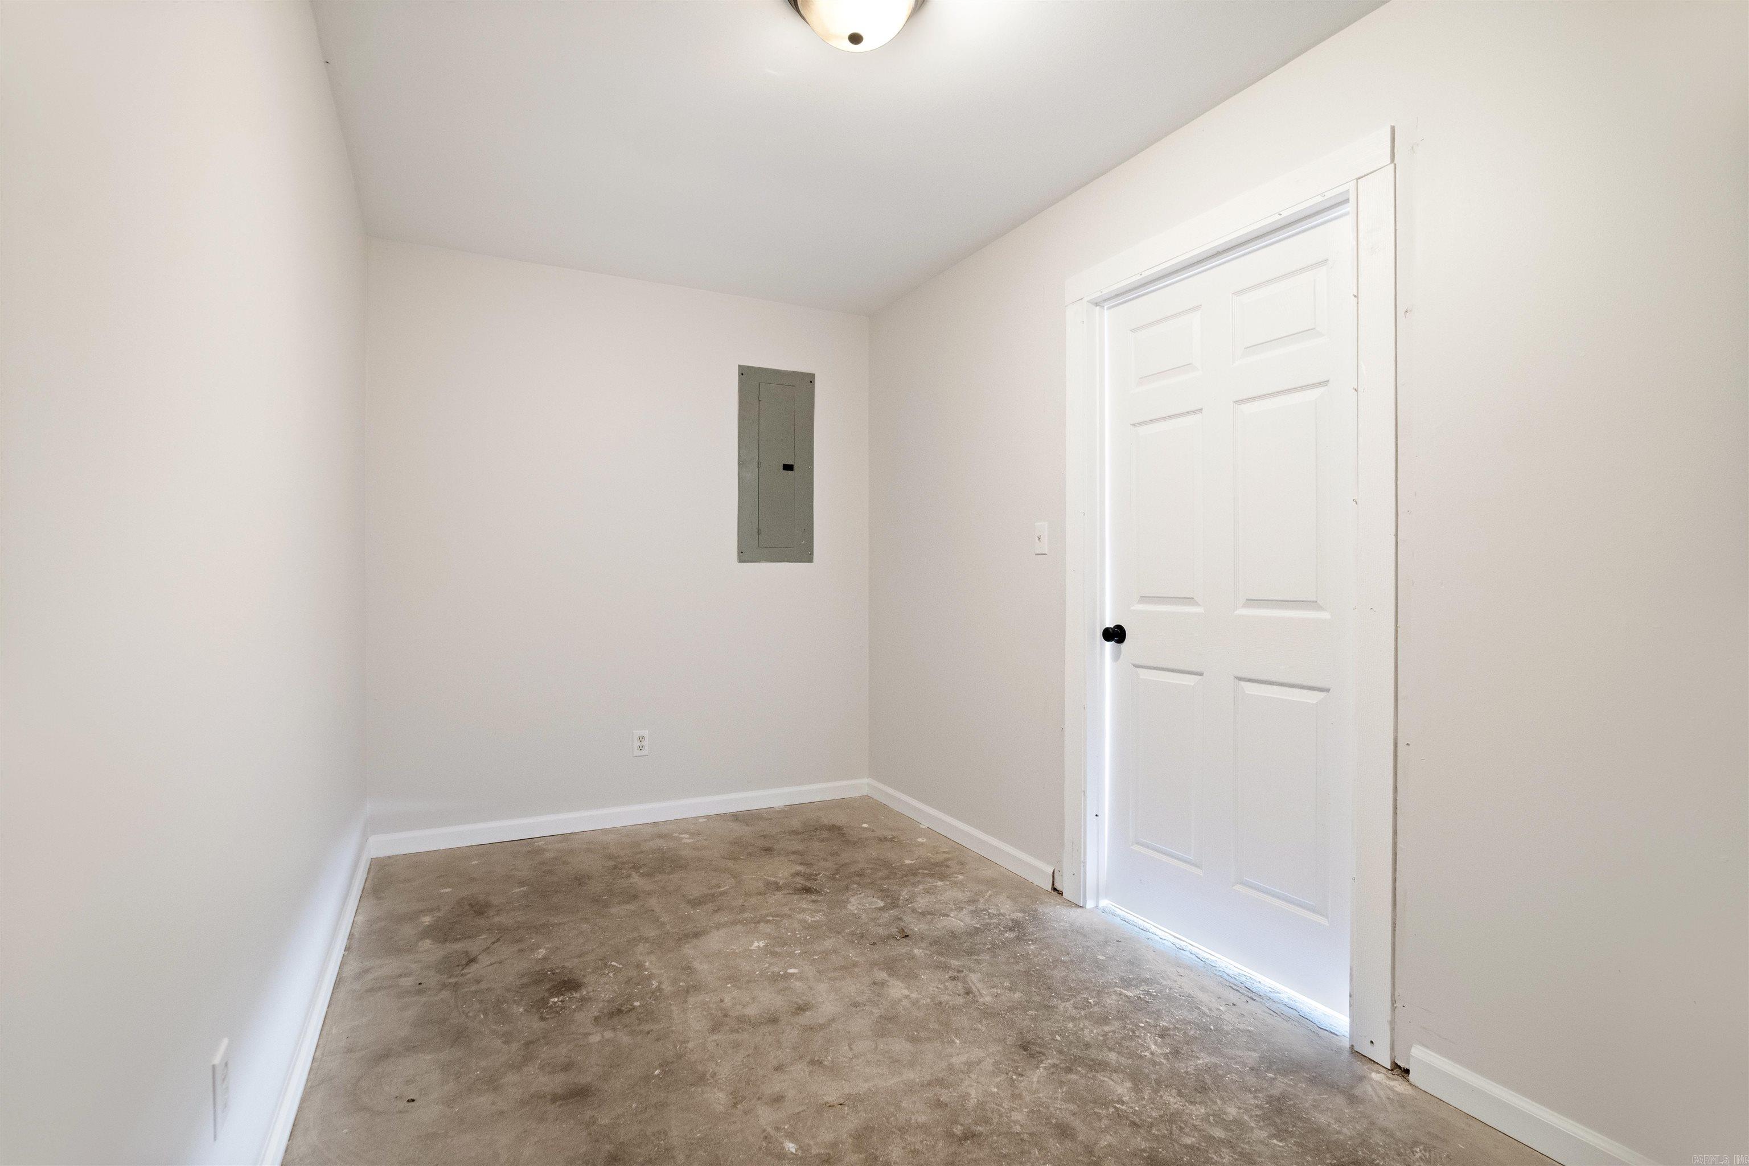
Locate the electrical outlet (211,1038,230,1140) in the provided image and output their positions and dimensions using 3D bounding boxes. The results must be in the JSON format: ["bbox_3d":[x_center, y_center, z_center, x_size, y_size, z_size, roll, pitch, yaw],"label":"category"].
[{"bbox_3d":[-0.965,0.750,1.149,0.009,0.114,0.070,0,1,-29],"label":"electrical outlet"}]

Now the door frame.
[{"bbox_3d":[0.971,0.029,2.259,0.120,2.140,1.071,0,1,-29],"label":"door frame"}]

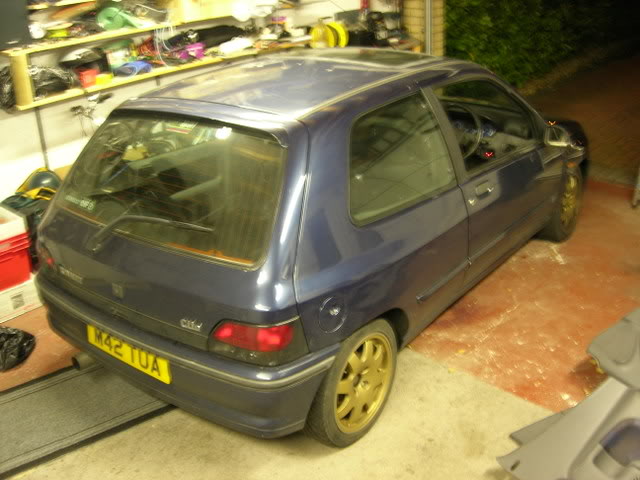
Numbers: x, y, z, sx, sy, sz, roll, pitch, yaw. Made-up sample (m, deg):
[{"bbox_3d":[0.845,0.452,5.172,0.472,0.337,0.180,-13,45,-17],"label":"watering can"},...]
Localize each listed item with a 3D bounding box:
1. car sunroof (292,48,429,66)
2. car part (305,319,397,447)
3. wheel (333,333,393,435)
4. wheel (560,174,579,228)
[{"bbox_3d":[0.196,-0.979,3.702,0.780,0.040,0.420,16,29,33],"label":"car sunroof"},{"bbox_3d":[0.108,0.560,2.919,0.195,0.580,0.580,16,29,33],"label":"car part"},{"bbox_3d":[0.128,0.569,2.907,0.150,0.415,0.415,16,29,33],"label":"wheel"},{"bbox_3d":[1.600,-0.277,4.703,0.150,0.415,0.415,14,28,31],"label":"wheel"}]

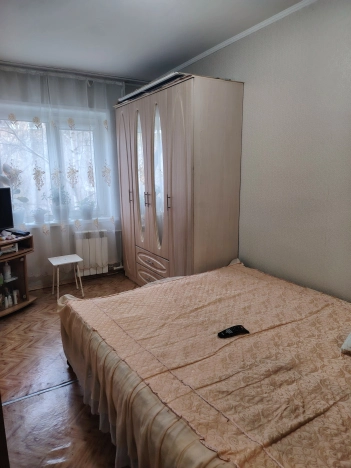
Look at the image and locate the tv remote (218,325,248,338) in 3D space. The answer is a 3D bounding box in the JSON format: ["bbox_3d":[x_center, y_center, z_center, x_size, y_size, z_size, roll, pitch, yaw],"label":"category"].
[{"bbox_3d":[0.320,0.549,1.809,0.168,0.021,0.062,-6,13,-23],"label":"tv remote"}]

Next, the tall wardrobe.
[{"bbox_3d":[-0.039,-0.364,3.540,0.524,2.106,1.597,-8,14,-31],"label":"tall wardrobe"}]

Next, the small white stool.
[{"bbox_3d":[-1.216,0.491,3.660,0.310,0.428,0.295,-8,14,-31],"label":"small white stool"}]

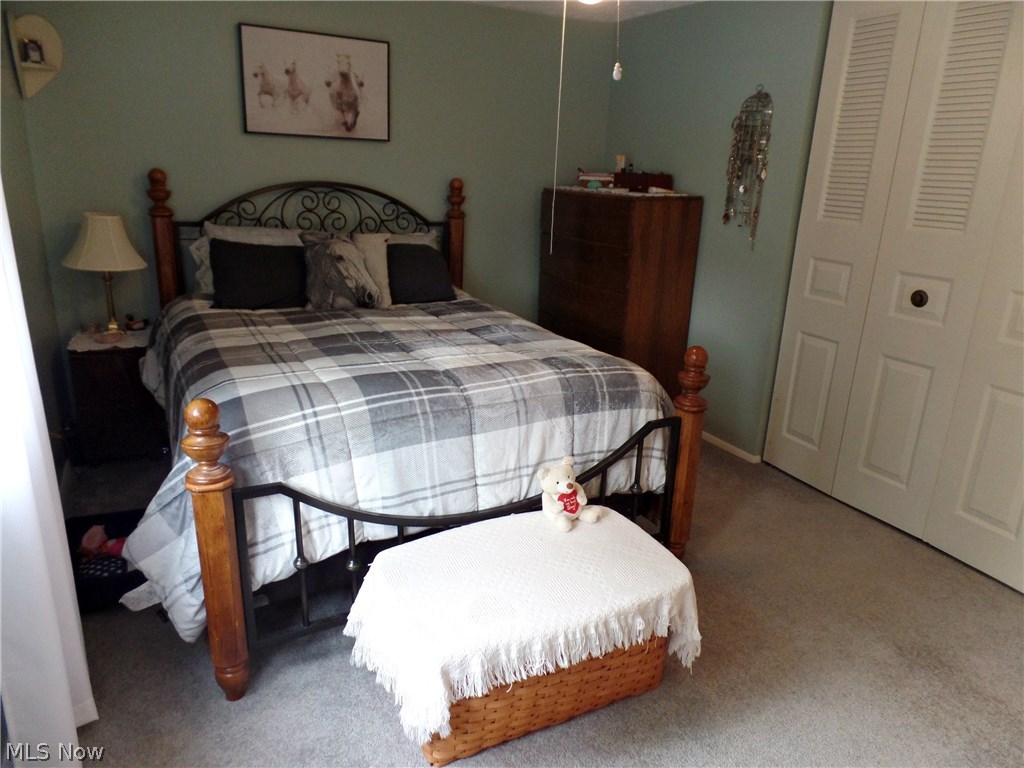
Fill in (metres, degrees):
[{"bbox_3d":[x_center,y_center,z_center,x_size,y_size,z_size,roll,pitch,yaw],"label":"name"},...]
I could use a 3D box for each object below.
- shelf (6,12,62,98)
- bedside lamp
[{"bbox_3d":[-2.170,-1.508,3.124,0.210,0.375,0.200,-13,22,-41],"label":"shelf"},{"bbox_3d":[-2.014,-0.545,3.380,0.365,0.600,0.365,-7,19,-27],"label":"bedside lamp"}]

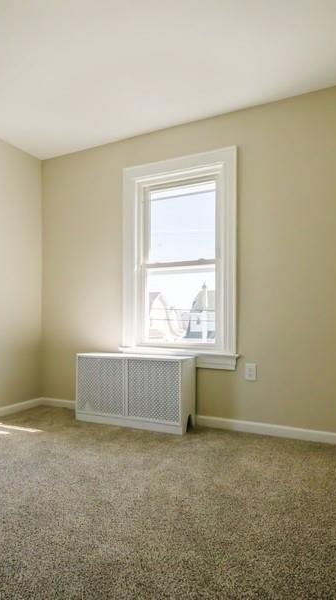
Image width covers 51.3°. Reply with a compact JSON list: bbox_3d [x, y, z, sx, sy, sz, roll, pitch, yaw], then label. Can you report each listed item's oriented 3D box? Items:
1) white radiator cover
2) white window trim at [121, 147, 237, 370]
[{"bbox_3d":[-0.258,0.698,2.751,0.930,0.515,0.260,-1,-2,26],"label":"white radiator cover"},{"bbox_3d":[0.060,-0.309,2.806,1.030,1.665,0.140,-1,-2,26],"label":"white window trim"}]

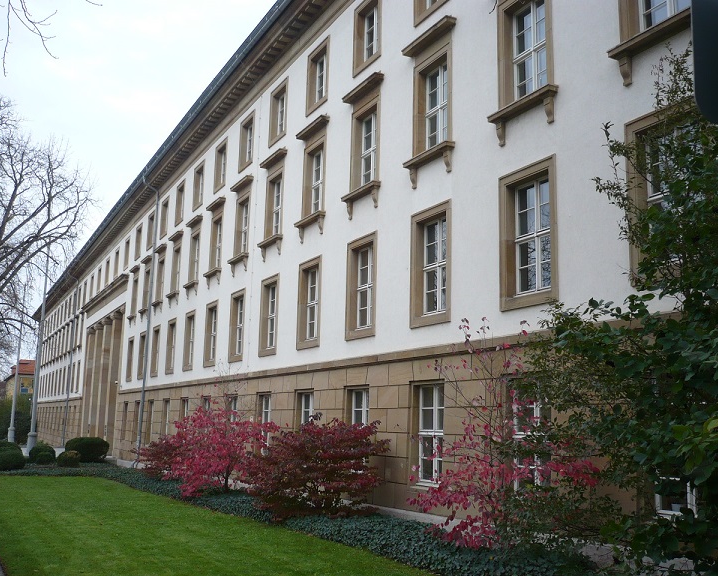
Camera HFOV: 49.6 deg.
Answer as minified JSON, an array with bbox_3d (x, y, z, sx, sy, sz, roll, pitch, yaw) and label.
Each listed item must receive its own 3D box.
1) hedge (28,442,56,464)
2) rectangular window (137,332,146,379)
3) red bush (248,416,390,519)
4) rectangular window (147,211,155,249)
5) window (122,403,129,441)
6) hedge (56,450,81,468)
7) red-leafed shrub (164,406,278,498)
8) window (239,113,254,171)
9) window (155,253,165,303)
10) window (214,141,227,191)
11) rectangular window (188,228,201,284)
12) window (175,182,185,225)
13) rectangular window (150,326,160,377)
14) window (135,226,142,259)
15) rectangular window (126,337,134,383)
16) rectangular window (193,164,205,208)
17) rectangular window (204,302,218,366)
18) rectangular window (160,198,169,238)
[{"bbox_3d":[-15.333,8.017,37.500,1.350,1.150,1.400,6,-11,-27],"label":"hedge"},{"bbox_3d":[-12.756,4.051,46.091,0.278,2.800,1.739,6,-11,-27],"label":"rectangular window"},{"bbox_3d":[-0.808,3.603,15.500,2.700,2.150,2.700,1,-10,0],"label":"red bush"},{"bbox_3d":[-12.042,-3.305,45.338,0.280,2.065,1.631,6,-11,-27],"label":"rectangular window"},{"bbox_3d":[-13.888,8.014,46.466,0.280,2.364,1.362,6,-11,-27],"label":"window"},{"bbox_3d":[-15.152,8.945,40.500,1.304,0.887,1.300,5,-11,-20],"label":"hedge"},{"bbox_3d":[-4.197,5.013,23.700,3.357,2.671,3.000,3,-10,-10],"label":"red-leafed shrub"},{"bbox_3d":[-4.500,-5.966,31.951,0.259,2.220,1.694,6,-11,-27],"label":"window"},{"bbox_3d":[-11.158,-0.571,43.662,0.509,3.283,2.045,6,-11,-27],"label":"window"},{"bbox_3d":[-6.116,-5.462,35.042,0.259,2.220,1.694,6,-11,-27],"label":"window"},{"bbox_3d":[-7.381,-1.368,35.607,0.300,2.412,1.637,6,-11,-27],"label":"rectangular window"},{"bbox_3d":[-8.832,-4.197,39.123,0.300,2.089,1.637,6,-11,-27],"label":"window"},{"bbox_3d":[-10.541,3.365,40.806,0.300,2.660,1.637,6,-11,-27],"label":"rectangular window"},{"bbox_3d":[-13.587,-2.822,48.291,0.280,2.065,1.631,6,-11,-27],"label":"window"},{"bbox_3d":[-13.606,4.323,46.670,0.300,2.660,1.637,6,-11,-27],"label":"rectangular window"},{"bbox_3d":[-7.732,-4.957,38.133,0.259,2.220,1.694,6,-11,-27],"label":"rectangular window"},{"bbox_3d":[-6.033,1.936,32.263,0.280,2.689,1.662,6,-11,-27],"label":"rectangular window"},{"bbox_3d":[-10.963,-3.949,44.315,0.259,2.220,1.694,6,-11,-27],"label":"rectangular window"}]

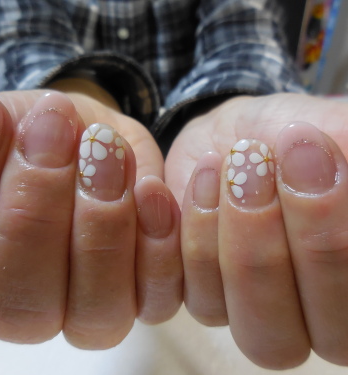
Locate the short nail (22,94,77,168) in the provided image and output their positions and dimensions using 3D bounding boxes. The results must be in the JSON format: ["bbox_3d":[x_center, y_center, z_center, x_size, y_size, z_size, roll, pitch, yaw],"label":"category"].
[{"bbox_3d":[-0.028,-0.013,0.082,0.011,0.017,0.005,10,-12,-8],"label":"short nail"}]

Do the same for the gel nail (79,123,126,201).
[{"bbox_3d":[-0.018,-0.007,0.087,0.011,0.018,0.005,-7,-11,2],"label":"gel nail"}]

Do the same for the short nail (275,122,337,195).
[{"bbox_3d":[0.029,-0.007,0.081,0.012,0.016,0.005,-10,-14,19],"label":"short nail"}]

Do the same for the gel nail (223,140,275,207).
[{"bbox_3d":[0.018,-0.004,0.084,0.012,0.016,0.005,-3,-11,5],"label":"gel nail"}]

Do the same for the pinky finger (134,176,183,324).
[{"bbox_3d":[-0.004,0.017,0.098,0.012,0.040,0.019,-3,-3,3],"label":"pinky finger"}]

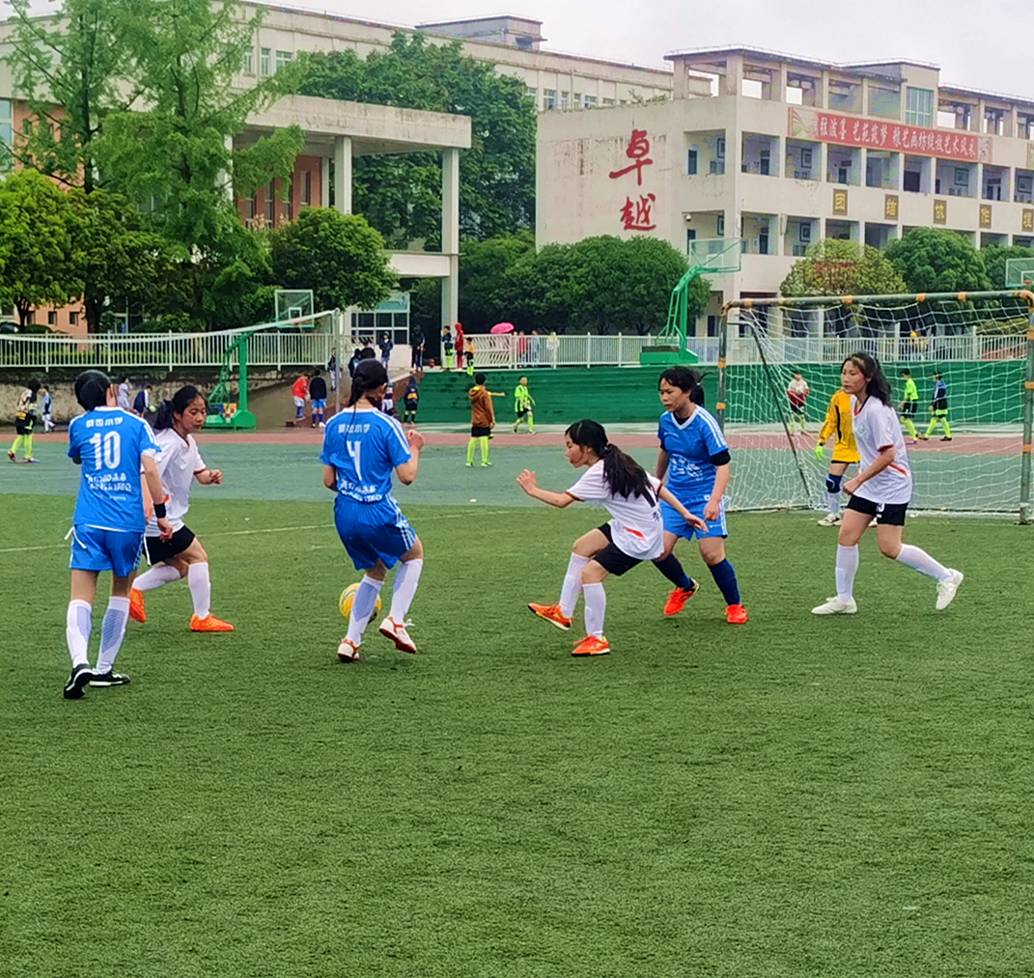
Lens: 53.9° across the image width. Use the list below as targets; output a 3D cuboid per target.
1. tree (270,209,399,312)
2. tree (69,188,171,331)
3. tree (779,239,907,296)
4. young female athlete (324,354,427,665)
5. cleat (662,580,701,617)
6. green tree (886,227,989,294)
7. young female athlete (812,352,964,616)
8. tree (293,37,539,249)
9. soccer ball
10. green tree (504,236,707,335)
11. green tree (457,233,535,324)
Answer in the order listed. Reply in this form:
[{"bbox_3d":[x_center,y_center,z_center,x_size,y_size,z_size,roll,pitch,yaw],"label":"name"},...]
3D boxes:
[{"bbox_3d":[-6.109,-6.678,33.726,4.200,5.072,4.200,0,6,0],"label":"tree"},{"bbox_3d":[-12.904,-6.831,32.699,3.600,5.575,3.600,0,6,0],"label":"tree"},{"bbox_3d":[13.274,-7.554,41.415,5.264,4.939,5.264,0,6,0],"label":"tree"},{"bbox_3d":[-0.718,0.109,5.145,0.470,1.511,0.500,2,7,18],"label":"young female athlete"},{"bbox_3d":[0.890,0.598,5.500,0.250,0.105,0.100,-44,21,-30],"label":"cleat"},{"bbox_3d":[17.816,-8.021,42.687,4.400,5.790,4.400,0,6,0],"label":"green tree"},{"bbox_3d":[2.225,-0.026,6.099,0.860,1.566,0.500,-2,7,-17],"label":"young female athlete"},{"bbox_3d":[-5.476,-14.829,53.082,12.600,17.000,11.000,0,6,0],"label":"tree"},{"bbox_3d":[-0.816,0.597,5.300,0.218,0.218,0.218,0,6,0],"label":"soccer ball"},{"bbox_3d":[3.410,-7.332,39.730,7.700,5.008,5.500,0,6,0],"label":"green tree"},{"bbox_3d":[-0.955,-8.248,44.355,4.022,5.760,4.022,0,6,0],"label":"green tree"}]

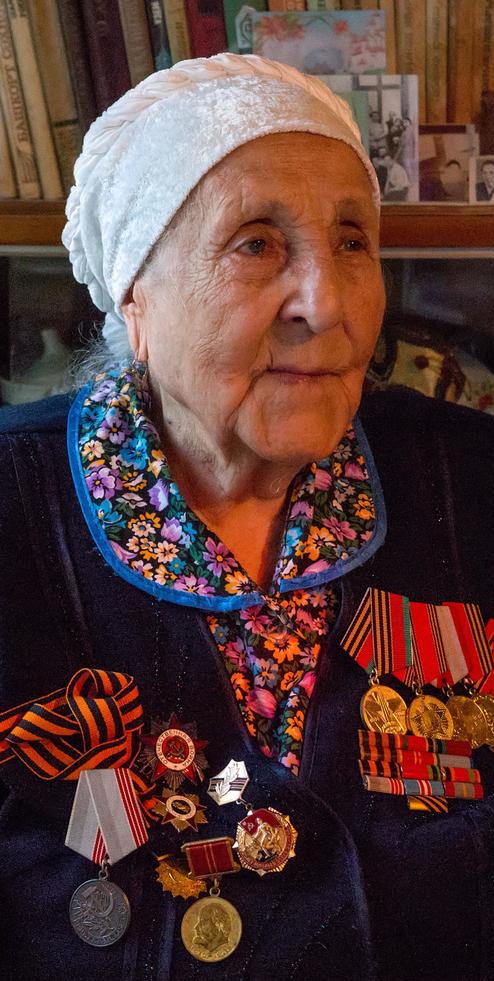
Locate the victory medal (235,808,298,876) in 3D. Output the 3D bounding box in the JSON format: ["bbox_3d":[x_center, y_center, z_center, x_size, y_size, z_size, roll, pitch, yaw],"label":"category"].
[{"bbox_3d":[0.009,0.177,0.550,0.033,0.034,0.006,-25,2,-24],"label":"victory medal"}]

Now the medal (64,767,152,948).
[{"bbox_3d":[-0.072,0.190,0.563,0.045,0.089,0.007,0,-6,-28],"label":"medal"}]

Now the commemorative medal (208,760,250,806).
[{"bbox_3d":[-0.009,0.152,0.568,0.025,0.021,0.005,-25,0,-25],"label":"commemorative medal"}]

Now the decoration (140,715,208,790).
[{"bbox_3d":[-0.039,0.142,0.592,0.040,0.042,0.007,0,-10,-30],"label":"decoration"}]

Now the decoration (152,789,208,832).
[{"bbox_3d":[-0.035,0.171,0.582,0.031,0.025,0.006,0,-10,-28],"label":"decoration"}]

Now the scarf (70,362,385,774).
[{"bbox_3d":[-0.013,0.045,0.640,0.185,0.215,0.140,-5,10,-28],"label":"scarf"}]

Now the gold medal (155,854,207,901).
[{"bbox_3d":[-0.033,0.198,0.558,0.028,0.026,0.006,0,-8,-25],"label":"gold medal"}]

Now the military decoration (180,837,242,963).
[{"bbox_3d":[-0.018,0.206,0.548,0.034,0.062,0.006,2,-6,-23],"label":"military decoration"}]

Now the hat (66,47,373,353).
[{"bbox_3d":[-0.016,-0.172,0.675,0.175,0.175,0.215,-5,10,-30],"label":"hat"}]

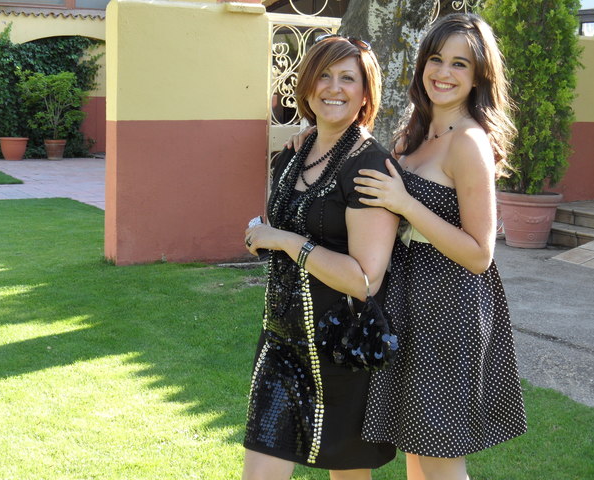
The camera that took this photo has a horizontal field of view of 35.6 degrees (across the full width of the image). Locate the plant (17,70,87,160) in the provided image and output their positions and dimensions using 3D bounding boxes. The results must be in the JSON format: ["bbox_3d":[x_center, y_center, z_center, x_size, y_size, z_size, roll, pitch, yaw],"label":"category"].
[{"bbox_3d":[-5.290,-2.704,20.000,1.520,1.950,1.400,1,8,0],"label":"plant"}]

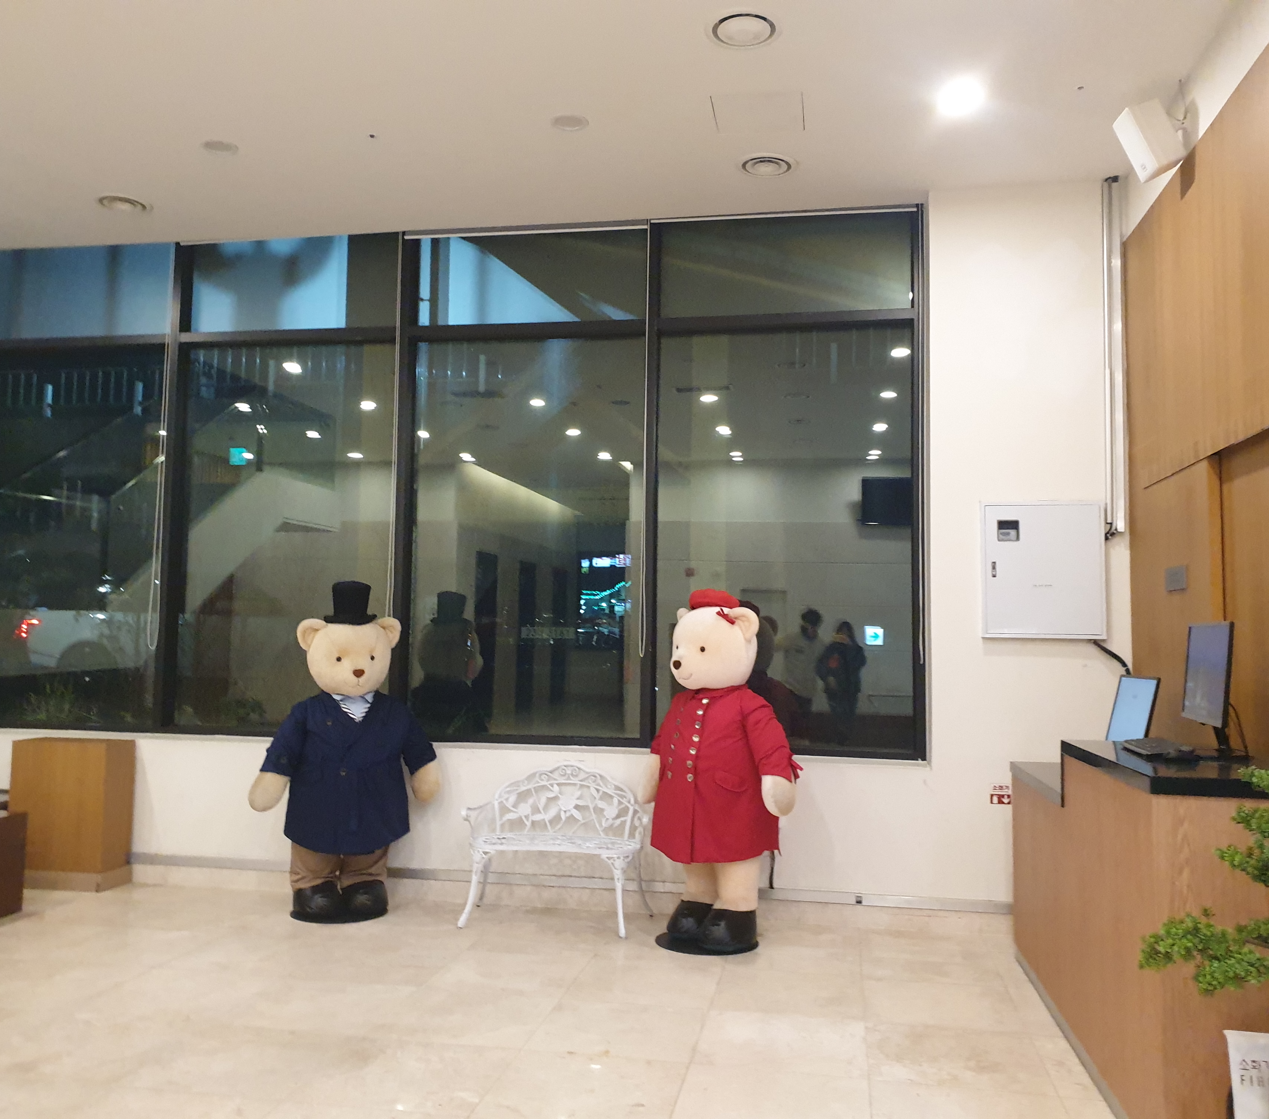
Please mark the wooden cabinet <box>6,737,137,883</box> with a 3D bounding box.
[{"bbox_3d":[-3.322,1.492,6.609,0.590,0.842,0.260,0,-4,10],"label":"wooden cabinet"}]

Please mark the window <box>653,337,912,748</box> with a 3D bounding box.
[{"bbox_3d":[0.857,-0.122,6.386,1.459,2.404,0.100,0,-4,10],"label":"window"}]

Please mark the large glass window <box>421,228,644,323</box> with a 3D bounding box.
[{"bbox_3d":[-0.637,-1.712,6.783,1.412,0.565,0.080,0,-4,10],"label":"large glass window"}]

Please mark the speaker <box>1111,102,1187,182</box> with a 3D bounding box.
[{"bbox_3d":[2.272,-1.845,4.942,0.150,0.290,0.143,-21,-9,-6],"label":"speaker"}]

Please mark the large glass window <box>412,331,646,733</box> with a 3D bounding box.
[{"bbox_3d":[-0.635,-0.145,6.651,1.422,2.360,0.100,0,-4,10],"label":"large glass window"}]

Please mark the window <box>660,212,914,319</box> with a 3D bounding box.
[{"bbox_3d":[0.870,-1.707,6.518,1.465,0.570,0.080,0,-4,10],"label":"window"}]

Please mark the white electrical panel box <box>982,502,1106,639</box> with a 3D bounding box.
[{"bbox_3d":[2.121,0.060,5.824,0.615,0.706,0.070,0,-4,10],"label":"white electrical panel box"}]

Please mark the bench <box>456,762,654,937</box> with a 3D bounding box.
[{"bbox_3d":[-0.425,1.488,5.866,1.030,0.800,0.530,0,-4,10],"label":"bench"}]

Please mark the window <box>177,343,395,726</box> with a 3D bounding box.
[{"bbox_3d":[-2.151,-0.165,6.929,1.400,2.433,0.080,0,-4,10],"label":"window"}]

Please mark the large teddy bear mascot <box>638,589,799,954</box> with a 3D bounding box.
[{"bbox_3d":[0.405,1.017,5.583,0.920,1.725,0.600,-3,-6,41],"label":"large teddy bear mascot"}]

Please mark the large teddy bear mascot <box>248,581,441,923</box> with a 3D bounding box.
[{"bbox_3d":[-1.555,1.003,6.042,1.000,1.755,0.620,3,-5,-25],"label":"large teddy bear mascot"}]

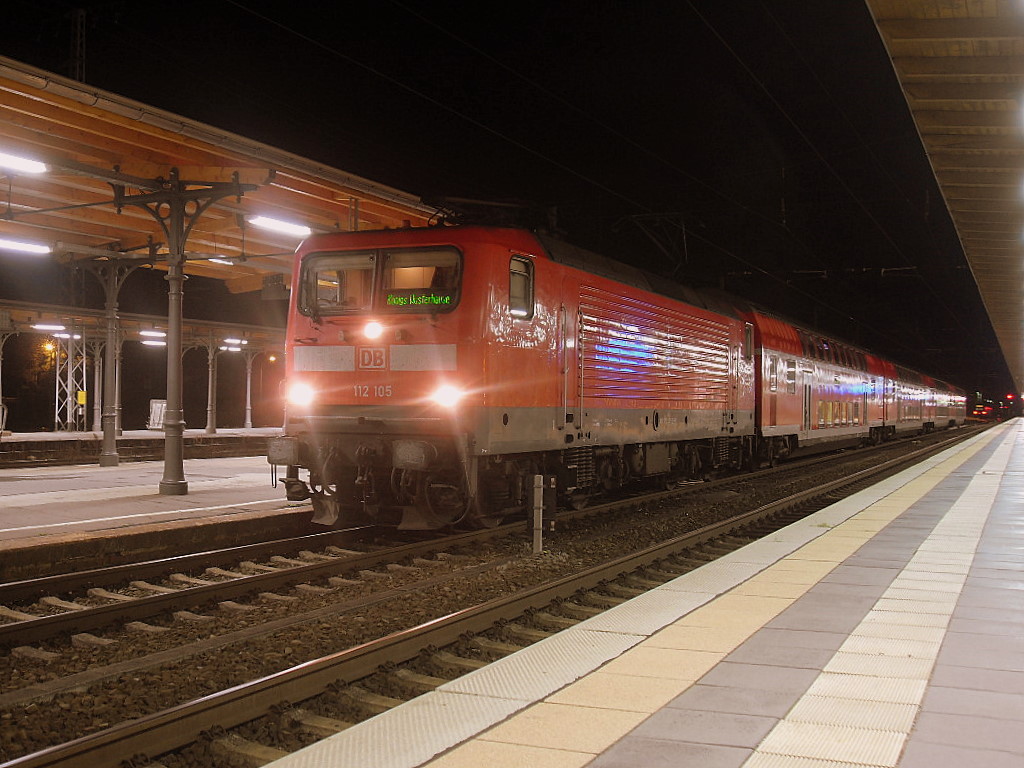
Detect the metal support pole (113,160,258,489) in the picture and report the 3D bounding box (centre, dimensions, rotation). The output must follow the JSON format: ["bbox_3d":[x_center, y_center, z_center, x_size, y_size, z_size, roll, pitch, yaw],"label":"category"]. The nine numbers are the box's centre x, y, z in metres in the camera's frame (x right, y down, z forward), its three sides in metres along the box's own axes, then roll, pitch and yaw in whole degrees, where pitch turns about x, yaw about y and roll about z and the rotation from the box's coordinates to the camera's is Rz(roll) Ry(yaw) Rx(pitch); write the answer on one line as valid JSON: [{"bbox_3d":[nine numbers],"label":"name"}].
[{"bbox_3d":[-5.062,-0.796,18.039,2.600,4.950,0.450,0,-2,23],"label":"metal support pole"}]

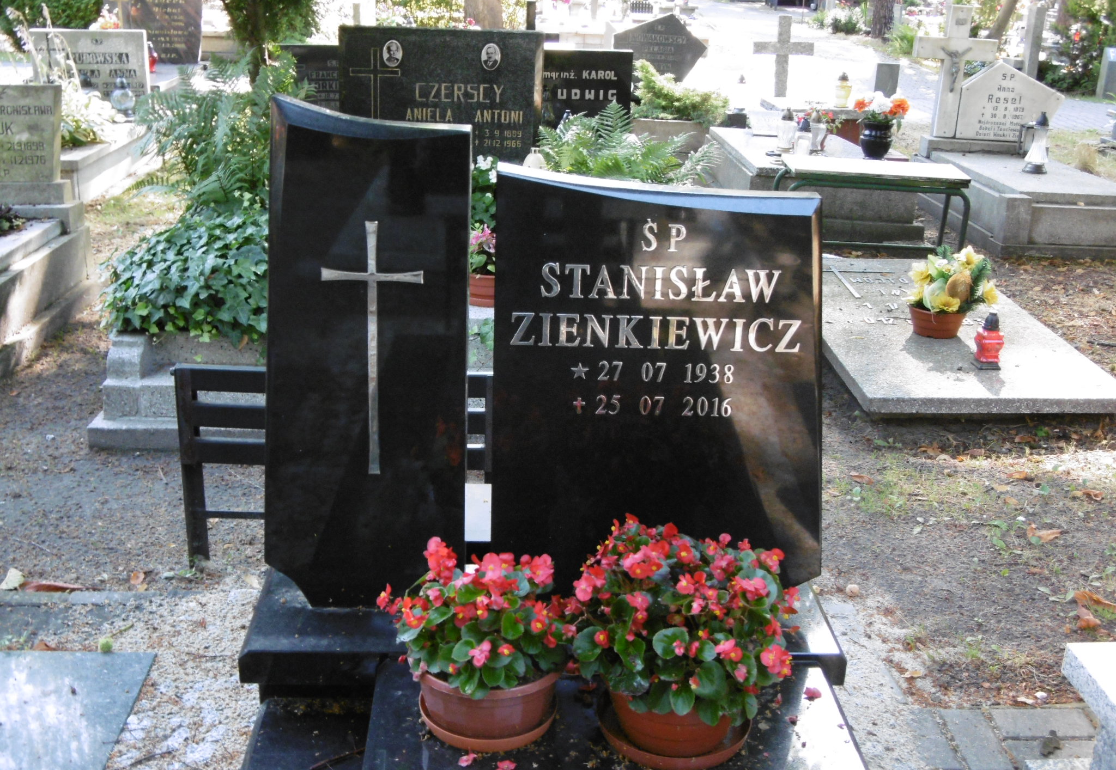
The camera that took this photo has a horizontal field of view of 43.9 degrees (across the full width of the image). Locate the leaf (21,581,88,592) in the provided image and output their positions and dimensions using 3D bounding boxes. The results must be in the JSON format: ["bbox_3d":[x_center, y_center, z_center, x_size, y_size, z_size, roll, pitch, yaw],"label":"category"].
[{"bbox_3d":[-1.226,0.488,3.376,0.160,0.025,0.050,1,18,-3],"label":"leaf"}]

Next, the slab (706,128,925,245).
[{"bbox_3d":[1.474,-1.269,8.523,1.020,0.390,1.920,1,18,-3],"label":"slab"}]

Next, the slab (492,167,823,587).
[{"bbox_3d":[0.185,0.005,2.474,0.600,0.810,0.090,0,15,-3],"label":"slab"}]

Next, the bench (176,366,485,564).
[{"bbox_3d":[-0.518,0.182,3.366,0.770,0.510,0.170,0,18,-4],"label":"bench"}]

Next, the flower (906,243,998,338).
[{"bbox_3d":[1.530,-0.368,5.384,0.330,0.341,0.280,1,18,-3],"label":"flower"}]

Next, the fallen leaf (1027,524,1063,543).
[{"bbox_3d":[1.275,0.387,3.625,0.100,0.030,0.090,0,18,-2],"label":"fallen leaf"}]

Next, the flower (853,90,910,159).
[{"bbox_3d":[1.891,-1.526,8.123,0.320,0.380,0.300,1,18,-3],"label":"flower"}]

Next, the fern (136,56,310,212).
[{"bbox_3d":[-1.394,-1.029,5.750,0.720,0.660,0.650,1,18,-3],"label":"fern"}]

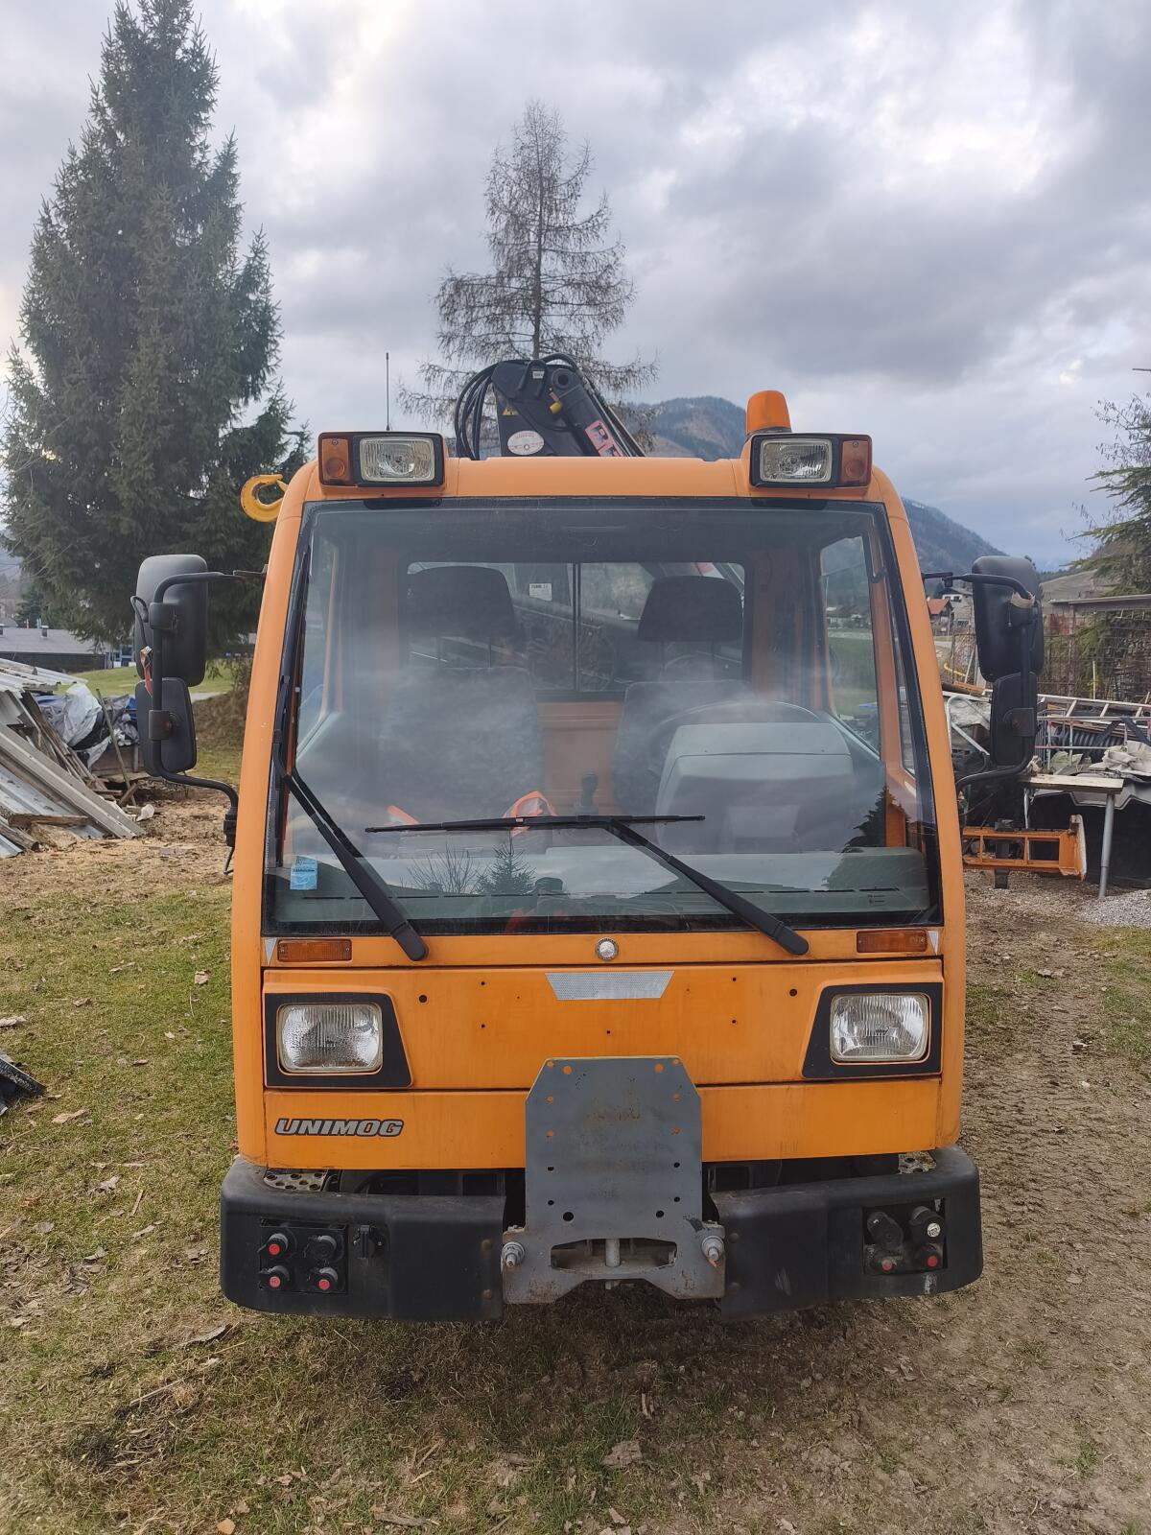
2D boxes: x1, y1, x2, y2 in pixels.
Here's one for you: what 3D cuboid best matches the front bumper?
[{"bbox_3d":[0.055,0.973,2.167,1.580,0.220,0.290,-1,6,-2],"label":"front bumper"}]

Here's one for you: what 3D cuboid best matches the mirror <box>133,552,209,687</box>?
[{"bbox_3d":[-0.884,-0.319,2.240,0.145,0.280,0.090,1,6,10],"label":"mirror"}]

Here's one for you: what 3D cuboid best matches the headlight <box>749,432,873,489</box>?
[{"bbox_3d":[0.527,-0.694,2.350,0.277,0.123,0.130,-1,6,-2],"label":"headlight"}]

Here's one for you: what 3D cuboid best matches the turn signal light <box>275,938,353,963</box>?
[{"bbox_3d":[-0.525,0.367,2.060,0.152,0.047,0.030,-1,6,-2],"label":"turn signal light"}]

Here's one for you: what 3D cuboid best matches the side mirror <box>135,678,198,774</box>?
[{"bbox_3d":[-0.898,-0.092,2.240,0.130,0.205,0.070,1,6,10],"label":"side mirror"}]

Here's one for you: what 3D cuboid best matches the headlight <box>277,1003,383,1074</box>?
[{"bbox_3d":[-0.494,0.541,2.090,0.206,0.143,0.080,-1,6,-2],"label":"headlight"}]

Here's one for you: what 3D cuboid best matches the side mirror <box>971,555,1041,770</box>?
[{"bbox_3d":[0.970,-0.229,2.300,0.140,0.478,0.100,-1,6,-10],"label":"side mirror"}]

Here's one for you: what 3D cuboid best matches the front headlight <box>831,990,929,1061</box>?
[{"bbox_3d":[0.621,0.529,2.130,0.200,0.146,0.080,-1,6,-2],"label":"front headlight"}]

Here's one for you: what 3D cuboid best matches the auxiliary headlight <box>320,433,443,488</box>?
[{"bbox_3d":[-0.429,-0.685,2.310,0.274,0.121,0.130,-1,6,-2],"label":"auxiliary headlight"}]

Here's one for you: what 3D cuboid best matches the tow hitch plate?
[{"bbox_3d":[0.074,0.825,2.050,0.434,0.463,0.090,-1,6,-2],"label":"tow hitch plate"}]

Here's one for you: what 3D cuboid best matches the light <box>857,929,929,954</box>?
[{"bbox_3d":[0.650,0.355,2.100,0.148,0.048,0.030,-1,6,-2],"label":"light"}]

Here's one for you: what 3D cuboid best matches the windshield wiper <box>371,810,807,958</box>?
[{"bbox_3d":[0.022,0.238,2.085,0.889,0.273,0.070,-1,-6,-2],"label":"windshield wiper"}]

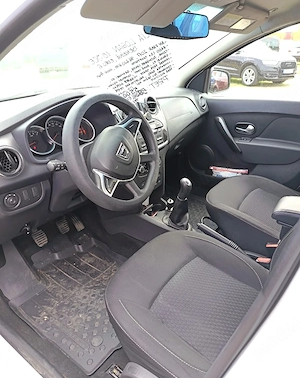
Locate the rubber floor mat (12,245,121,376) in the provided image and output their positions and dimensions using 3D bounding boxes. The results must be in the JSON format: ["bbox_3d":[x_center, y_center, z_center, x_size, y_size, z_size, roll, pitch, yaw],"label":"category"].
[{"bbox_3d":[-0.285,0.420,1.235,0.600,0.060,0.505,18,31,33],"label":"rubber floor mat"}]

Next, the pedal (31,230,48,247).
[{"bbox_3d":[-0.506,0.226,1.264,0.030,0.068,0.060,-16,10,44],"label":"pedal"}]

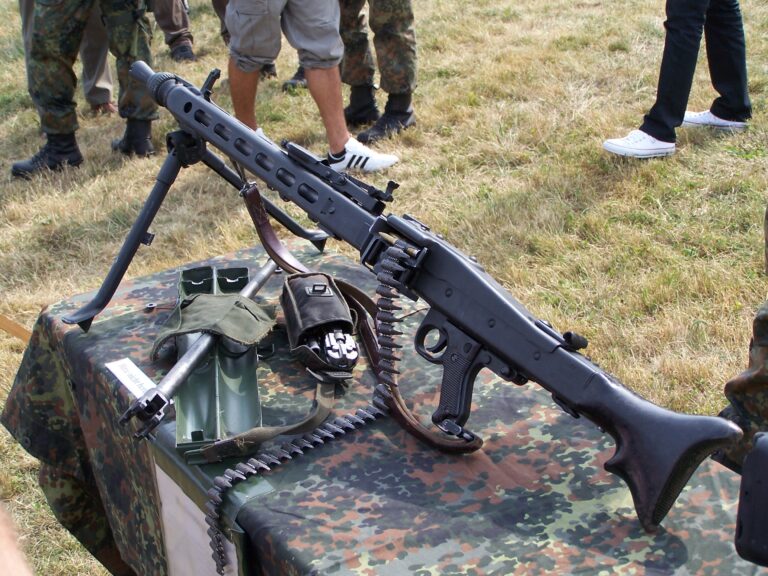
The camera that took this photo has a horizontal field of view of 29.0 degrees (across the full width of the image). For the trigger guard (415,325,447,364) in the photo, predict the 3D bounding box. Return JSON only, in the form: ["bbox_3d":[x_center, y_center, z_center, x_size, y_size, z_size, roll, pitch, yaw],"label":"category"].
[{"bbox_3d":[0.063,0.077,1.998,0.017,0.048,0.055,-5,32,-45],"label":"trigger guard"}]

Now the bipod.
[{"bbox_3d":[-0.288,-0.124,2.383,0.530,0.275,0.100,-18,29,-38],"label":"bipod"}]

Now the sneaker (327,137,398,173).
[{"bbox_3d":[-0.077,-0.511,5.601,0.280,0.115,0.100,-3,23,-9],"label":"sneaker"}]

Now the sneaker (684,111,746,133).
[{"bbox_3d":[1.357,-0.708,6.131,0.283,0.100,0.100,3,22,5],"label":"sneaker"}]

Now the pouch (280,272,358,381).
[{"bbox_3d":[-0.096,0.049,2.232,0.110,0.075,0.220,-2,23,-6],"label":"pouch"}]

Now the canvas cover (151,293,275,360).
[{"bbox_3d":[-0.249,0.060,2.172,0.185,0.085,0.150,-2,23,-6],"label":"canvas cover"}]

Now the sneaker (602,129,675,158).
[{"bbox_3d":[1.001,-0.577,5.805,0.280,0.100,0.100,4,23,7],"label":"sneaker"}]

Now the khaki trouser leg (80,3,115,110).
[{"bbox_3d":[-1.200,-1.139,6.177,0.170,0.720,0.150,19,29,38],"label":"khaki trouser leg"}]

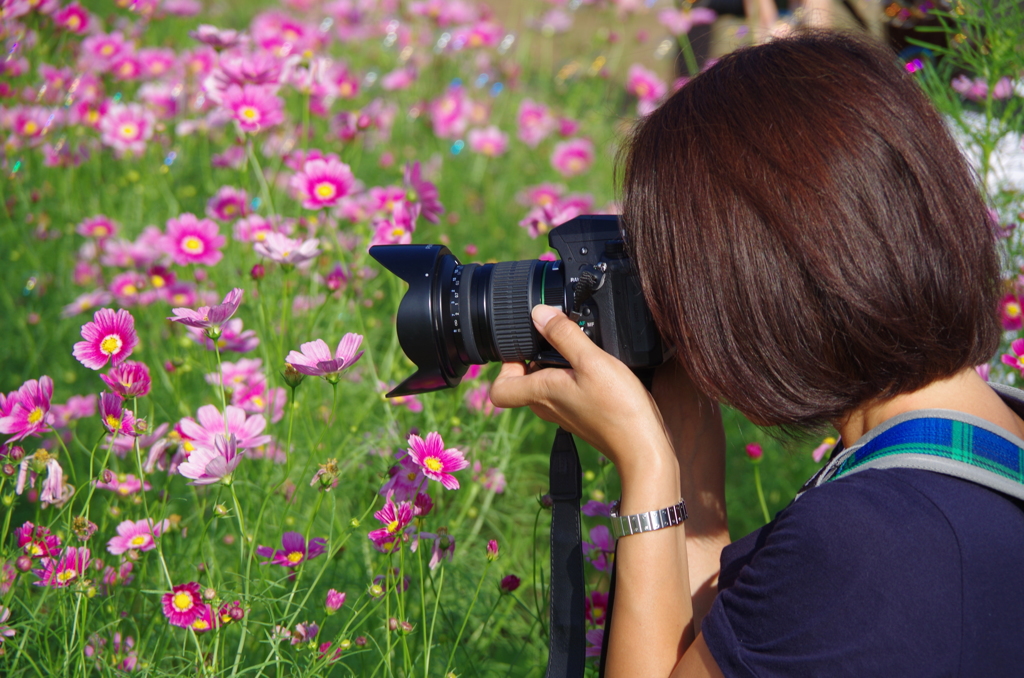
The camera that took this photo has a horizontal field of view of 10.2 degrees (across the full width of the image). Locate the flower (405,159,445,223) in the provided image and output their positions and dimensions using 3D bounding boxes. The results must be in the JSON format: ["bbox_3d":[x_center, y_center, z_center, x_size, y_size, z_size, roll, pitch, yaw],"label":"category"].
[{"bbox_3d":[-0.064,-0.108,4.220,0.017,0.047,0.044,-7,13,-34],"label":"flower"}]

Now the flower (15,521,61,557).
[{"bbox_3d":[-0.326,0.139,3.950,0.031,0.015,0.028,-1,53,-4],"label":"flower"}]

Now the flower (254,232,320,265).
[{"bbox_3d":[-0.196,-0.079,5.000,0.055,0.019,0.053,0,10,0],"label":"flower"}]

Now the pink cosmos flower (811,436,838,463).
[{"bbox_3d":[0.232,0.081,4.200,0.033,0.022,0.032,0,11,0],"label":"pink cosmos flower"}]

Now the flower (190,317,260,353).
[{"bbox_3d":[-0.218,-0.003,4.350,0.055,0.018,0.052,-3,34,-14],"label":"flower"}]

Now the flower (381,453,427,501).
[{"bbox_3d":[-0.078,0.100,4.150,0.036,0.037,0.016,1,6,9],"label":"flower"}]

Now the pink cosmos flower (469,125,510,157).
[{"bbox_3d":[-0.025,-0.214,6.200,0.041,0.018,0.038,0,41,0],"label":"pink cosmos flower"}]

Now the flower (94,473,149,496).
[{"bbox_3d":[-0.274,0.103,4.020,0.040,0.016,0.038,0,22,0],"label":"flower"}]

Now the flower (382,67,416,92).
[{"bbox_3d":[-0.129,-0.295,6.500,0.040,0.018,0.036,1,50,9],"label":"flower"}]

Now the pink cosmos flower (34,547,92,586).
[{"bbox_3d":[-0.291,0.148,3.720,0.038,0.018,0.036,0,35,0],"label":"pink cosmos flower"}]

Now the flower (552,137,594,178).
[{"bbox_3d":[0.072,-0.215,6.800,0.047,0.043,0.020,0,-24,0],"label":"flower"}]

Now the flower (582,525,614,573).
[{"bbox_3d":[0.068,0.154,4.200,0.042,0.043,0.018,-2,-11,-12],"label":"flower"}]

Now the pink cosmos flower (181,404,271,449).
[{"bbox_3d":[-0.194,0.061,3.880,0.062,0.022,0.058,0,29,0],"label":"pink cosmos flower"}]

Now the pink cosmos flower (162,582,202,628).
[{"bbox_3d":[-0.212,0.172,3.700,0.028,0.030,0.012,-1,-14,-3],"label":"pink cosmos flower"}]

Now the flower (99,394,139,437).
[{"bbox_3d":[-0.257,0.050,3.760,0.027,0.026,0.025,1,28,-30],"label":"flower"}]

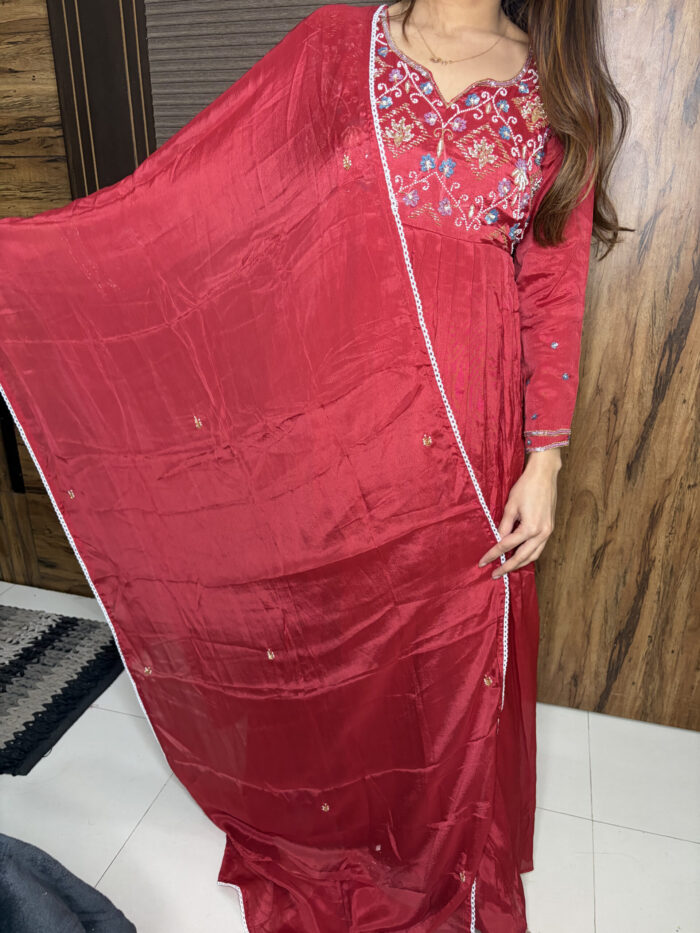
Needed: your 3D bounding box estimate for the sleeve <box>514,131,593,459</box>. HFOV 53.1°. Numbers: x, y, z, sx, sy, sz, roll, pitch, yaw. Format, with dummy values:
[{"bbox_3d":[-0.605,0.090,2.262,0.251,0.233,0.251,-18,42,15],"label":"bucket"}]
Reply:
[{"bbox_3d":[0.267,-0.229,0.936,0.105,0.435,0.120,2,17,10],"label":"sleeve"}]

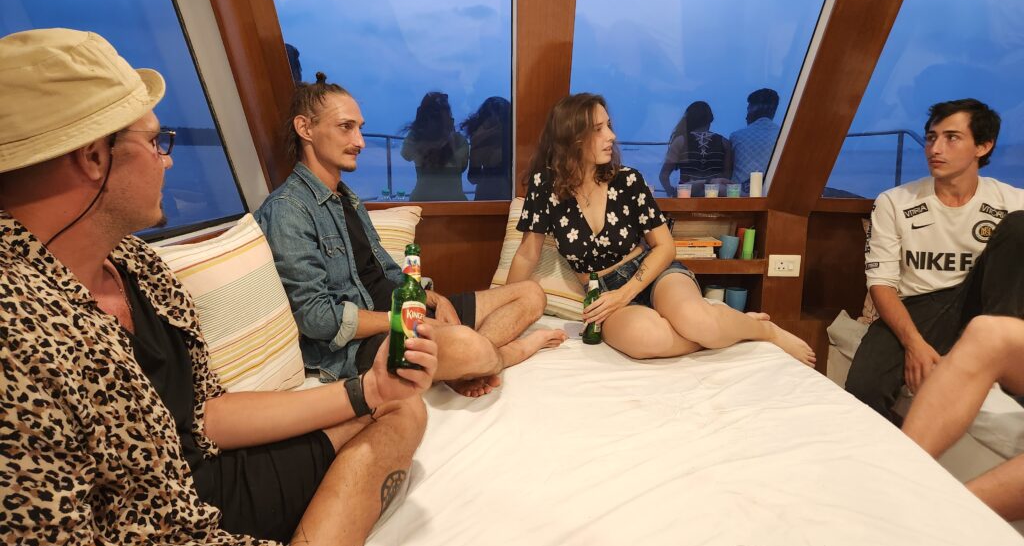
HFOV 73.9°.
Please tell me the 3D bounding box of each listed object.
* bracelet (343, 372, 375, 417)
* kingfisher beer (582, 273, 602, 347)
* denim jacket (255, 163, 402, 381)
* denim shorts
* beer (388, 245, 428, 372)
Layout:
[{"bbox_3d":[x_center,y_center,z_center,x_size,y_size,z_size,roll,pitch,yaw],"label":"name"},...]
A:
[{"bbox_3d":[-0.259,0.209,1.170,0.028,0.066,0.054,-16,0,-6],"label":"bracelet"},{"bbox_3d":[0.263,0.114,2.190,0.061,0.230,0.061,-3,11,-18],"label":"kingfisher beer"},{"bbox_3d":[-0.494,-0.019,2.020,0.410,0.580,0.470,1,10,27],"label":"denim jacket"},{"bbox_3d":[0.464,0.044,2.420,0.370,0.240,0.290,-17,5,-12],"label":"denim shorts"},{"bbox_3d":[-0.182,0.065,1.210,0.061,0.230,0.061,4,-4,-20],"label":"beer"}]

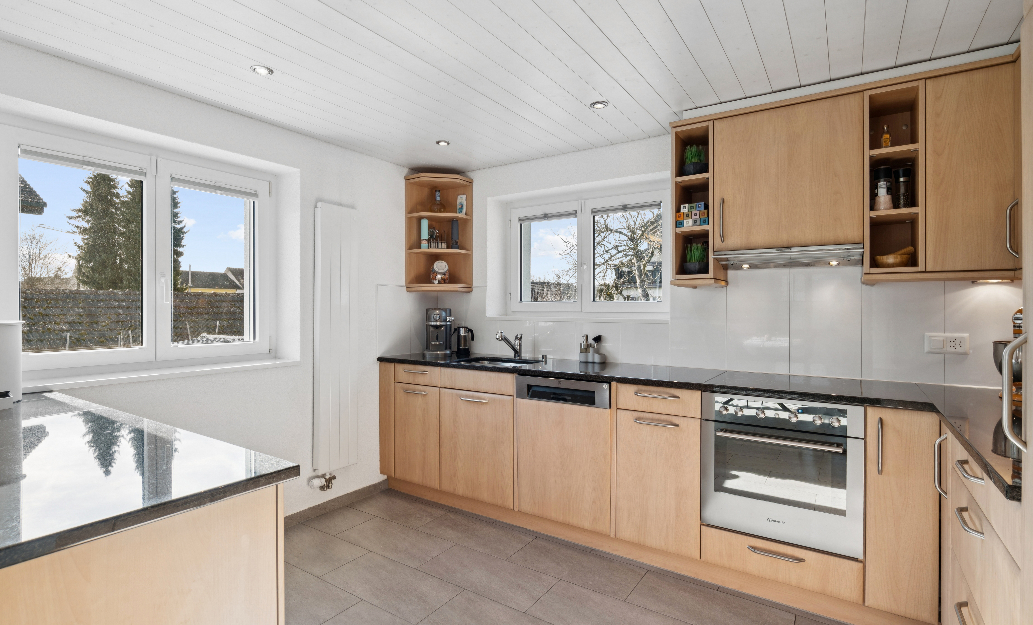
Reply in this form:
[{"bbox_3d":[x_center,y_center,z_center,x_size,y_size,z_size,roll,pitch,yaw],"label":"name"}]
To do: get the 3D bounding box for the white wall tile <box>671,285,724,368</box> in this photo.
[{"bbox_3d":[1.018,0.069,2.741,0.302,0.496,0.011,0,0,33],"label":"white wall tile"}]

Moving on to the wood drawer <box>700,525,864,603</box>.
[{"bbox_3d":[1.215,1.028,2.232,0.595,0.161,0.530,0,0,33],"label":"wood drawer"}]

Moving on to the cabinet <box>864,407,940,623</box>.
[{"bbox_3d":[1.566,0.735,2.028,0.216,0.750,0.560,0,0,33],"label":"cabinet"}]

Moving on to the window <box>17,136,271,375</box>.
[{"bbox_3d":[-1.814,-0.274,2.466,0.080,1.100,1.210,0,0,33],"label":"window"}]

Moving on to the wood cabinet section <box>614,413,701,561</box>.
[{"bbox_3d":[0.814,0.790,2.521,0.395,0.633,0.570,0,0,33],"label":"wood cabinet section"}]

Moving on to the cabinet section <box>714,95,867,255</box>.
[{"bbox_3d":[1.304,-0.613,2.357,0.592,0.634,0.330,0,0,33],"label":"cabinet section"}]

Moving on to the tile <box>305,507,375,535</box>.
[{"bbox_3d":[-1.019,1.210,2.832,0.291,0.010,0.298,0,0,33],"label":"tile"}]

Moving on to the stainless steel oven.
[{"bbox_3d":[1.221,0.652,2.241,0.590,0.587,0.550,0,0,33],"label":"stainless steel oven"}]

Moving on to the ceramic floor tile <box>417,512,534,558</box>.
[{"bbox_3d":[-0.224,1.214,2.667,0.603,0.010,0.298,0,0,33],"label":"ceramic floor tile"}]

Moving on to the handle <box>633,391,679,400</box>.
[{"bbox_3d":[0.649,0.391,2.272,0.212,0.014,0.034,0,0,33],"label":"handle"}]

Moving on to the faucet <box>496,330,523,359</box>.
[{"bbox_3d":[-0.048,0.211,3.125,0.052,0.190,0.295,0,0,33],"label":"faucet"}]

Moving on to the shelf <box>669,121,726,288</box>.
[{"bbox_3d":[0.945,-0.528,2.502,0.199,0.788,0.358,0,0,33],"label":"shelf"}]

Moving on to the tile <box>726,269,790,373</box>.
[{"bbox_3d":[1.245,0.027,2.523,0.297,0.571,0.010,0,0,33],"label":"tile"}]

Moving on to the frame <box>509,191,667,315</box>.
[{"bbox_3d":[0.490,-0.388,3.403,1.300,0.840,0.075,0,0,33],"label":"frame"}]

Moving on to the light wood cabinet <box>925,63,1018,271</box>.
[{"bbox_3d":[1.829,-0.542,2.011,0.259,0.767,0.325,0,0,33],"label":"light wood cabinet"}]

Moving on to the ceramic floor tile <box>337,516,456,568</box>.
[{"bbox_3d":[-0.643,1.212,2.585,0.603,0.010,0.298,0,0,33],"label":"ceramic floor tile"}]

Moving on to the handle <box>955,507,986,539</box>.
[{"bbox_3d":[1.143,0.528,1.241,0.037,0.013,0.207,0,0,35],"label":"handle"}]

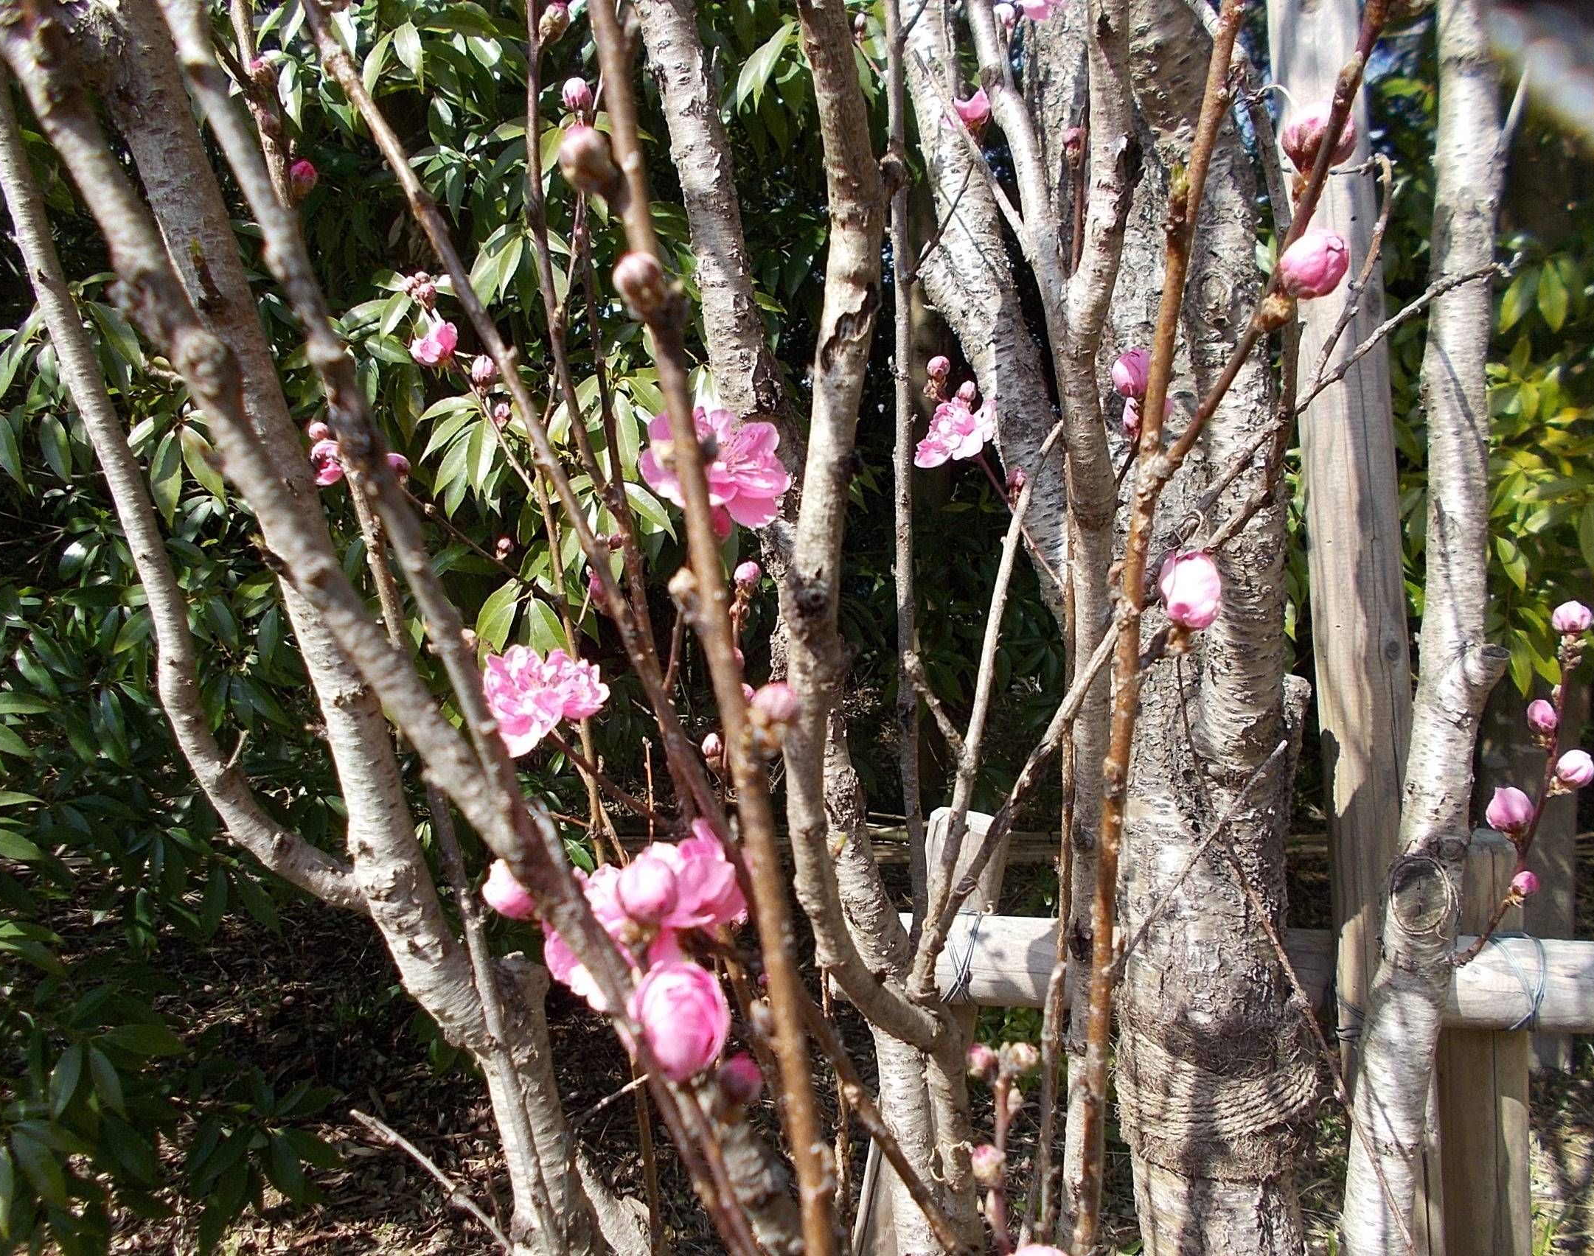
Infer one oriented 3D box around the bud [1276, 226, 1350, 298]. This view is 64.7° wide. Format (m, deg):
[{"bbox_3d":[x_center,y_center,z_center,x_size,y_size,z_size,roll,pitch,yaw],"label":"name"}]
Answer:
[{"bbox_3d":[0.133,-0.094,0.325,0.020,0.017,0.017,-43,0,12],"label":"bud"}]

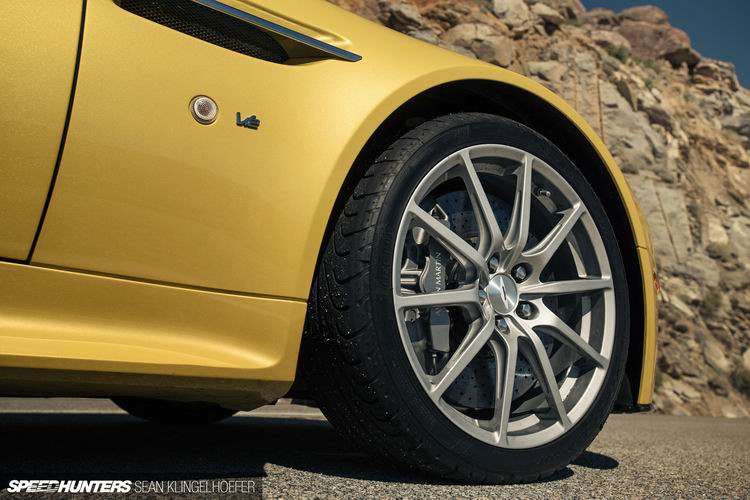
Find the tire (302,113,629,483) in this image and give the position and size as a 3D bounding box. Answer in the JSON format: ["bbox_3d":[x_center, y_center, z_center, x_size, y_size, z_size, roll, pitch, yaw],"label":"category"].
[{"bbox_3d":[0.174,0.087,1.337,0.661,0.657,0.258,9,-14,-33],"label":"tire"}]

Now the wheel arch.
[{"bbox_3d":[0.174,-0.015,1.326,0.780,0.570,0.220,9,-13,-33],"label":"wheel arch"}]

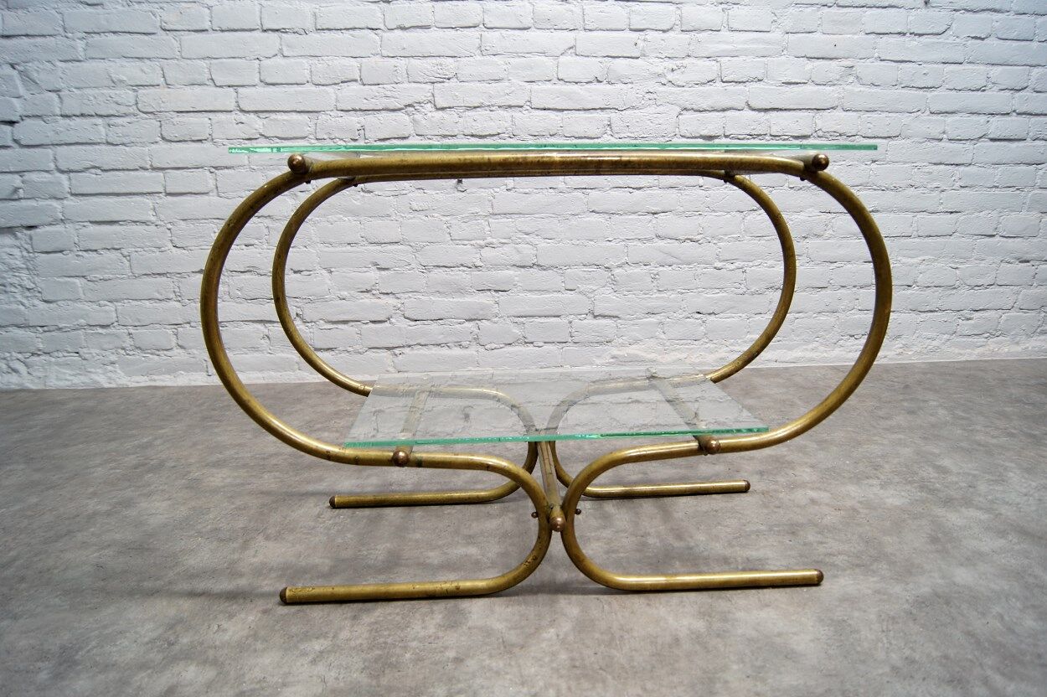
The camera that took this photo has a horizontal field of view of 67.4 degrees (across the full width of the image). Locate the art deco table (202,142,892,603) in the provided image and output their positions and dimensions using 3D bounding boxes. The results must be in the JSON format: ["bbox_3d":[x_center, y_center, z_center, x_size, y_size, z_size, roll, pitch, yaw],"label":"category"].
[{"bbox_3d":[0.031,0.011,1.062,0.790,0.540,0.387,-2,12,-2],"label":"art deco table"}]

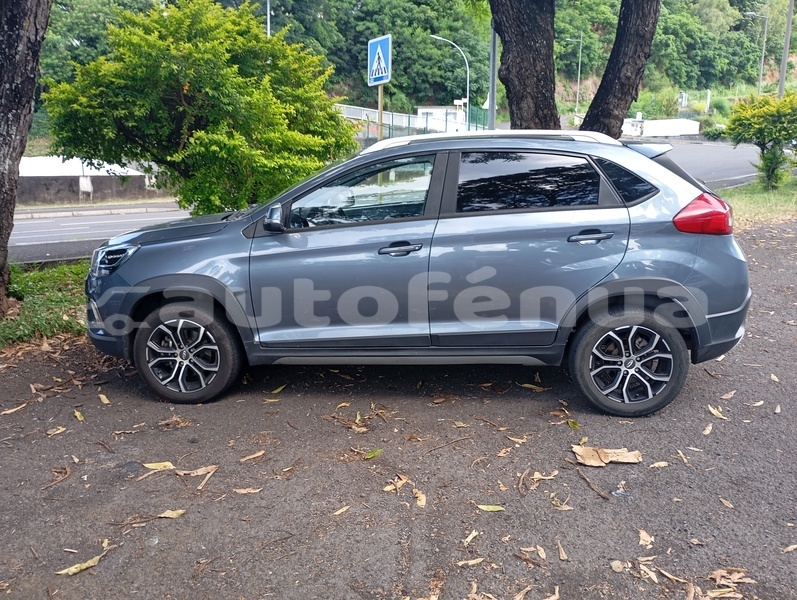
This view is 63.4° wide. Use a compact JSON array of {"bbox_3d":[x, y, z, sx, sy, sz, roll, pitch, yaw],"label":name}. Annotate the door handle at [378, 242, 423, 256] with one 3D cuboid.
[{"bbox_3d":[0.012,-0.275,3.535,0.245,0.075,0.055,1,12,6],"label":"door handle"}]

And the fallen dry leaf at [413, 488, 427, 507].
[{"bbox_3d":[0.089,0.830,2.700,0.050,0.018,0.145,-2,11,-8],"label":"fallen dry leaf"}]

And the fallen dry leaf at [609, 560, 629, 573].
[{"bbox_3d":[0.767,0.927,2.254,0.062,0.015,0.060,-8,14,-33],"label":"fallen dry leaf"}]

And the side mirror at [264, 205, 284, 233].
[{"bbox_3d":[-0.669,-0.447,3.511,0.110,0.162,0.200,1,12,6],"label":"side mirror"}]

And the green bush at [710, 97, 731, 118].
[{"bbox_3d":[20.174,-12.060,40.441,1.150,1.300,1.050,5,12,25],"label":"green bush"}]

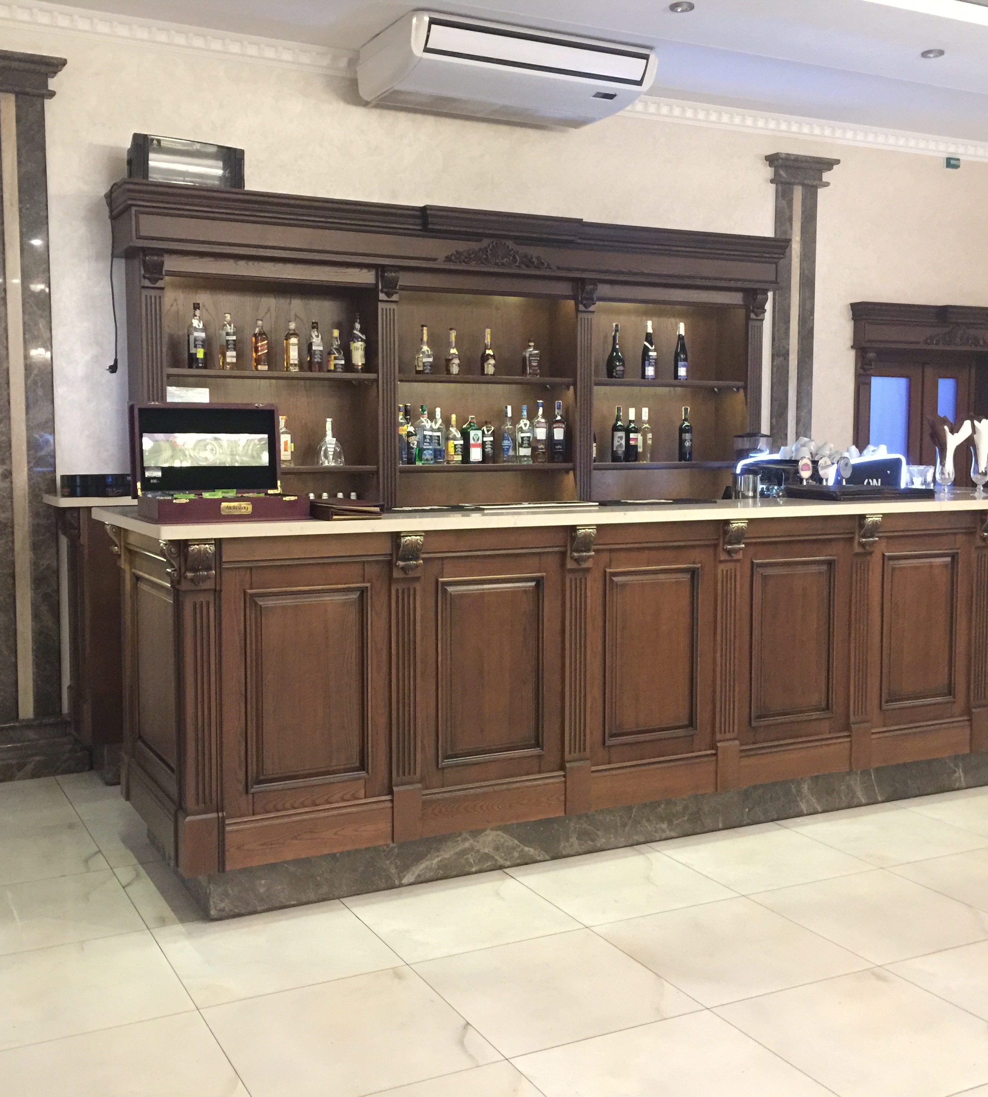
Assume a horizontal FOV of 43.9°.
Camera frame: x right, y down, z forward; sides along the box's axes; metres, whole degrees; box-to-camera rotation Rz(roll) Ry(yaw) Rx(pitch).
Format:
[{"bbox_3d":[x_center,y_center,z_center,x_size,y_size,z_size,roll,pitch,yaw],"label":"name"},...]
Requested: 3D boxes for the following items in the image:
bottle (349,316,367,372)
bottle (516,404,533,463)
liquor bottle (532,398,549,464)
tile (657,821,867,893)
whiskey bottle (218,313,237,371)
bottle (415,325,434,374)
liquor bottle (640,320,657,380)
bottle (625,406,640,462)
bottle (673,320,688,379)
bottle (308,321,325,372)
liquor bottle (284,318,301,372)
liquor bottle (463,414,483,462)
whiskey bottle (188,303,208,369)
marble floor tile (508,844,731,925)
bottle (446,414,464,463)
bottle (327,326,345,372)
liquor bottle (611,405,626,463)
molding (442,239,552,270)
[{"bbox_3d":[-0.650,-0.980,5.890,0.075,0.283,0.075,-2,5,-27],"label":"bottle"},{"bbox_3d":[0.158,-0.584,6.301,0.085,0.299,0.083,0,5,-6],"label":"bottle"},{"bbox_3d":[0.245,-0.606,6.400,0.078,0.328,0.077,-1,5,-8],"label":"liquor bottle"},{"bbox_3d":[0.959,1.125,4.462,0.600,0.010,0.600,-2,5,-27],"label":"tile"},{"bbox_3d":[-1.214,-0.943,5.586,0.080,0.250,0.076,-2,5,-27],"label":"whiskey bottle"},{"bbox_3d":[-0.343,-0.979,6.070,0.088,0.249,0.068,-1,5,-17],"label":"bottle"},{"bbox_3d":[0.834,-1.065,6.607,0.078,0.323,0.078,-1,5,-10],"label":"liquor bottle"},{"bbox_3d":[0.750,-0.620,6.647,0.076,0.300,0.076,0,5,0],"label":"bottle"},{"bbox_3d":[1.023,-1.075,6.703,0.076,0.318,0.076,0,5,0],"label":"bottle"},{"bbox_3d":[-0.838,-0.954,5.780,0.077,0.238,0.075,-2,5,-27],"label":"bottle"},{"bbox_3d":[-0.949,-0.946,5.763,0.065,0.244,0.060,-3,6,-32],"label":"liquor bottle"},{"bbox_3d":[-0.107,-0.545,6.169,0.090,0.244,0.066,-3,5,-30],"label":"liquor bottle"},{"bbox_3d":[-1.343,-0.955,5.539,0.080,0.303,0.080,-2,5,-27],"label":"whiskey bottle"},{"bbox_3d":[0.423,1.136,4.148,0.600,0.012,0.600,-2,5,-27],"label":"marble floor tile"},{"bbox_3d":[-0.199,-0.548,6.157,0.082,0.252,0.082,0,5,0],"label":"bottle"},{"bbox_3d":[-0.746,-0.935,5.809,0.083,0.208,0.076,-1,5,-10],"label":"bottle"},{"bbox_3d":[0.670,-0.618,6.595,0.076,0.302,0.076,0,5,0],"label":"liquor bottle"},{"bbox_3d":[0.021,-1.439,5.964,0.585,0.122,0.030,-2,5,-27],"label":"molding"}]

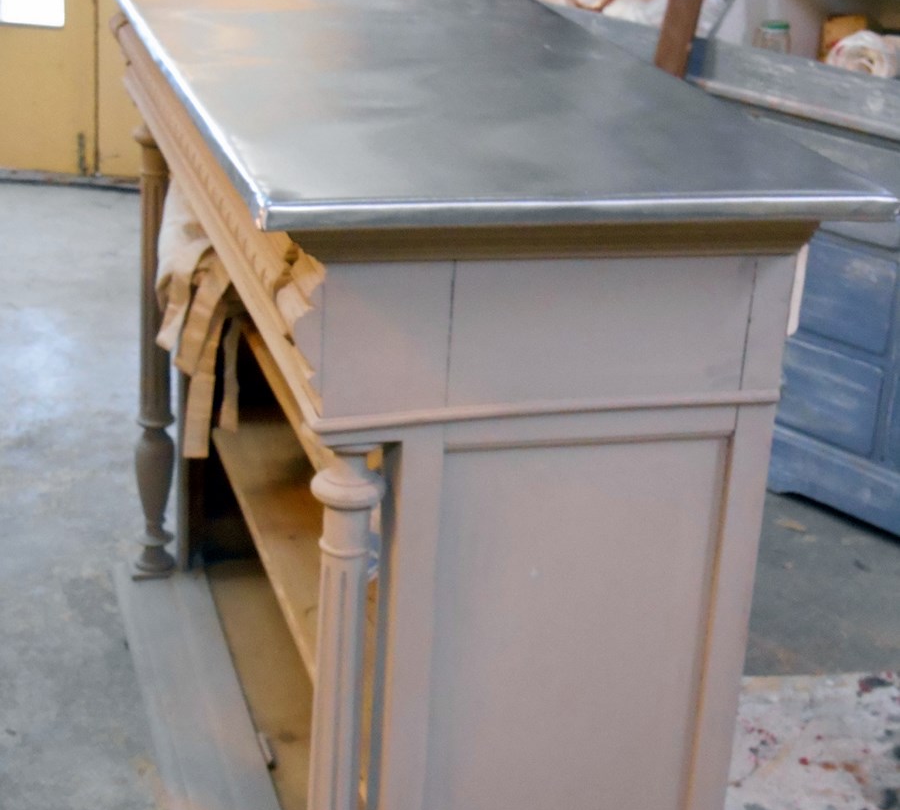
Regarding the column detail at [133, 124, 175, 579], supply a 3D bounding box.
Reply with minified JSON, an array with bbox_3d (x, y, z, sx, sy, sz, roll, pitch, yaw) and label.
[{"bbox_3d":[-0.458,-0.084,2.850,0.067,0.760,0.067,-2,22,-16],"label":"column detail"}]

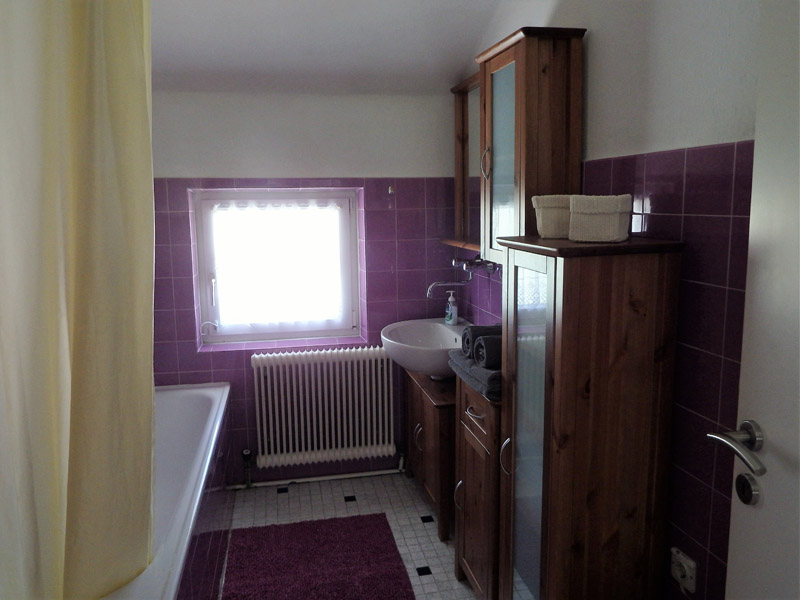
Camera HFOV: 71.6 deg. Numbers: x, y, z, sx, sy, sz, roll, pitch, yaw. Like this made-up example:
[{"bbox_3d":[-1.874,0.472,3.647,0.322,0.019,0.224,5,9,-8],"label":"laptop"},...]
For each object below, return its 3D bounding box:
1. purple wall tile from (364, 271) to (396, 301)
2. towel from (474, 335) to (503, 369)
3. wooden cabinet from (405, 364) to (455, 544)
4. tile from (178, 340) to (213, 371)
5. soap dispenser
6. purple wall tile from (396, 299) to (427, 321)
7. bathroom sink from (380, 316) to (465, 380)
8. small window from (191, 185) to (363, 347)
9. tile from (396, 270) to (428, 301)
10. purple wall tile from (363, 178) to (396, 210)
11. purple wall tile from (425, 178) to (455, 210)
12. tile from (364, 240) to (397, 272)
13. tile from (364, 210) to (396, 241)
[{"bbox_3d":[-0.085,-0.070,2.827,0.152,0.151,0.012,-3,10,-13],"label":"purple wall tile"},{"bbox_3d":[0.374,0.167,1.860,0.230,0.110,0.110,-3,10,-13],"label":"towel"},{"bbox_3d":[0.231,0.673,2.637,0.320,0.610,0.620,-2,9,-12],"label":"wooden cabinet"},{"bbox_3d":[-0.980,0.271,2.655,0.150,0.150,0.010,-2,9,-10],"label":"tile"},{"bbox_3d":[0.253,0.033,2.705,0.055,0.167,0.062,-5,10,-25],"label":"soap dispenser"},{"bbox_3d":[0.067,0.078,2.804,0.150,0.150,0.010,-2,9,-10],"label":"purple wall tile"},{"bbox_3d":[0.147,0.261,2.567,0.470,0.226,0.643,-3,10,-13],"label":"bathroom sink"},{"bbox_3d":[-0.610,-0.172,2.840,0.800,0.758,0.080,-2,9,-10],"label":"small window"},{"bbox_3d":[0.065,-0.077,2.862,0.152,0.151,0.012,-3,10,-13],"label":"tile"},{"bbox_3d":[-0.089,-0.522,2.748,0.152,0.151,0.012,-3,10,-13],"label":"purple wall tile"},{"bbox_3d":[0.204,-0.532,2.760,0.150,0.150,0.010,-2,9,-10],"label":"purple wall tile"},{"bbox_3d":[-0.090,-0.218,2.746,0.150,0.150,0.010,-2,9,-10],"label":"tile"},{"bbox_3d":[-0.093,-0.369,2.729,0.150,0.150,0.010,-2,9,-10],"label":"tile"}]

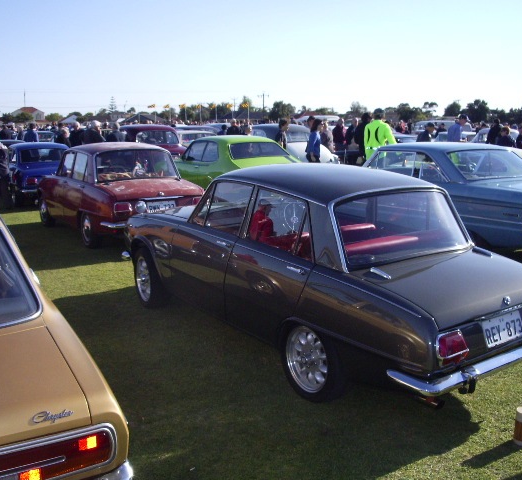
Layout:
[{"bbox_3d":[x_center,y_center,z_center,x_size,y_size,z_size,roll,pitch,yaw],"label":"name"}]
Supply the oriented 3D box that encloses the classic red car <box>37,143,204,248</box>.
[{"bbox_3d":[-2.220,-0.770,9.500,1.500,1.390,4.020,-7,12,-31],"label":"classic red car"}]

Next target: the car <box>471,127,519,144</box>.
[{"bbox_3d":[8.400,-3.280,23.000,1.660,1.450,4.300,-7,12,-31],"label":"car"}]

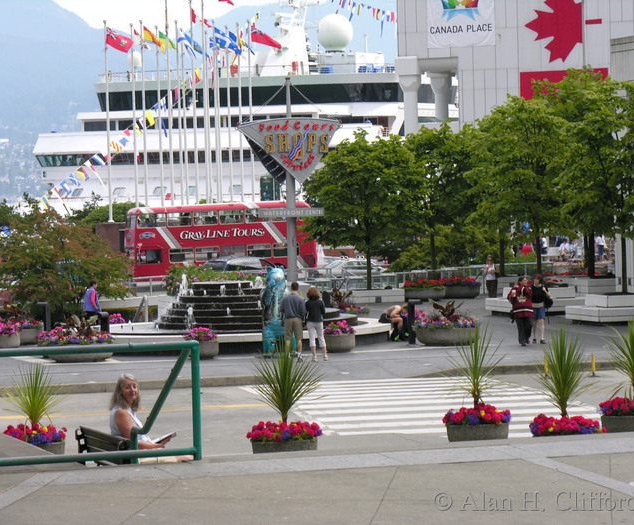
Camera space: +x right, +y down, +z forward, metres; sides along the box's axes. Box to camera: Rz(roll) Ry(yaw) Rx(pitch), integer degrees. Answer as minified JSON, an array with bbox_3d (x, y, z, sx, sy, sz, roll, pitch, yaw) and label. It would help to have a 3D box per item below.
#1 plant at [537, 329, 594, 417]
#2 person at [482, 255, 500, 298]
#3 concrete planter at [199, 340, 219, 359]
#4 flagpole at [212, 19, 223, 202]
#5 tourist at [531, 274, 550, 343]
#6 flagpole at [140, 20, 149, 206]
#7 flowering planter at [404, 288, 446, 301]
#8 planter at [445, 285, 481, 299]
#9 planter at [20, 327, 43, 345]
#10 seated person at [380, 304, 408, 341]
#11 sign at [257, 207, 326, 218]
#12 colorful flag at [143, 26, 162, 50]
[{"bbox_3d":[2.824,1.250,32.400,0.700,1.000,0.700,-2,1,0],"label":"plant"},{"bbox_3d":[5.852,0.579,96.000,0.550,1.650,0.380,-2,1,0],"label":"person"},{"bbox_3d":[-2.632,2.042,66.700,0.740,0.470,0.740,-1,2,0],"label":"concrete planter"},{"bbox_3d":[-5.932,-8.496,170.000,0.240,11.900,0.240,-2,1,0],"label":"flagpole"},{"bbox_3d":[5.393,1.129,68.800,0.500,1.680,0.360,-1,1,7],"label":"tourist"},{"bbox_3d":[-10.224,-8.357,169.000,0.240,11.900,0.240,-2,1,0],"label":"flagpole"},{"bbox_3d":[3.579,1.077,94.500,1.400,0.450,0.800,-1,2,17],"label":"flowering planter"},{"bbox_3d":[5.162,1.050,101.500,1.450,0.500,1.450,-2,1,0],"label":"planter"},{"bbox_3d":[-7.479,1.902,74.300,0.780,0.450,0.780,-1,2,0],"label":"planter"},{"bbox_3d":[1.939,1.511,71.800,0.720,0.920,0.500,-1,2,18],"label":"seated person"},{"bbox_3d":[-0.667,-1.316,75.500,1.780,0.230,0.220,-2,1,-22],"label":"sign"},{"bbox_3d":[-9.289,-12.698,162.000,1.150,1.350,0.350,-2,1,-6],"label":"colorful flag"}]

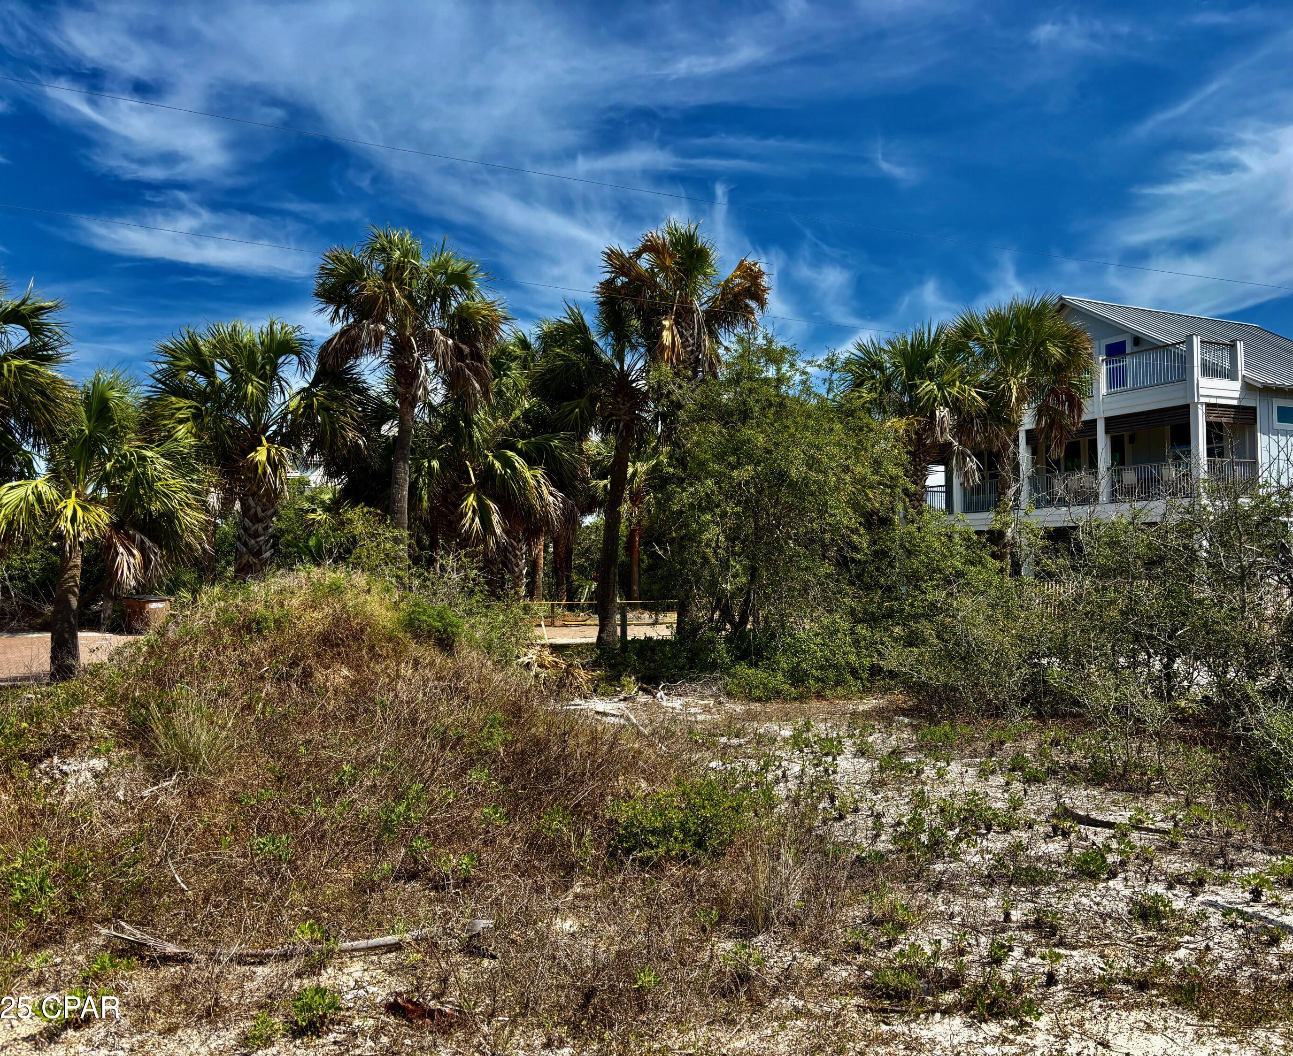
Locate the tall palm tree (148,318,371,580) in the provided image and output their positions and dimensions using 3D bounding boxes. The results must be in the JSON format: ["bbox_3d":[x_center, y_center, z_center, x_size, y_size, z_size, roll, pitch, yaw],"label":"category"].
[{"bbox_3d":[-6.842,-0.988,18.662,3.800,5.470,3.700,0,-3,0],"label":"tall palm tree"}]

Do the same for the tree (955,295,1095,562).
[{"bbox_3d":[9.618,-2.029,27.116,3.600,8.130,3.500,0,-3,0],"label":"tree"}]

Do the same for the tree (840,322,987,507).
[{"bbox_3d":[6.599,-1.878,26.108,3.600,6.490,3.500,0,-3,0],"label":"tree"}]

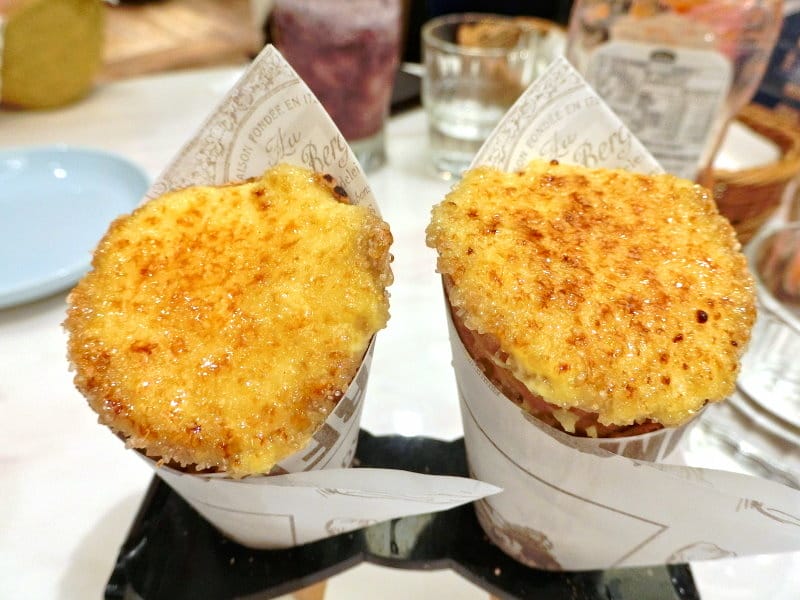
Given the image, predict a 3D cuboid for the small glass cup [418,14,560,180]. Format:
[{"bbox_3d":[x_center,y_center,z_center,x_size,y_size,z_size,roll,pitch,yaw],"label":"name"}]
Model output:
[{"bbox_3d":[0.058,-0.136,0.393,0.090,0.086,0.090,0,41,0],"label":"small glass cup"}]

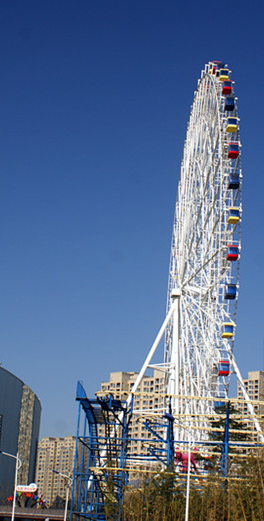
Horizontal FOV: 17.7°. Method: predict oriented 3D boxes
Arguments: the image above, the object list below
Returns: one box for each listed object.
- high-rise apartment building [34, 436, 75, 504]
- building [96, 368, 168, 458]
[{"bbox_3d":[-52.434,161.674,618.399,32.000,62.500,15.000,-11,-22,38],"label":"high-rise apartment building"},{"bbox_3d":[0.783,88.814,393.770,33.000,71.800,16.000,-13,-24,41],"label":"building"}]

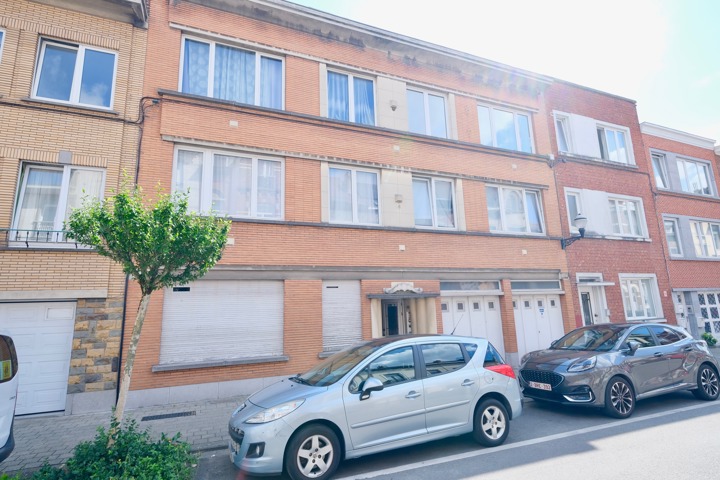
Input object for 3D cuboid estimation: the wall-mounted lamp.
[{"bbox_3d":[7.013,-0.265,11.091,0.420,1.070,0.870,2,-11,-21],"label":"wall-mounted lamp"}]

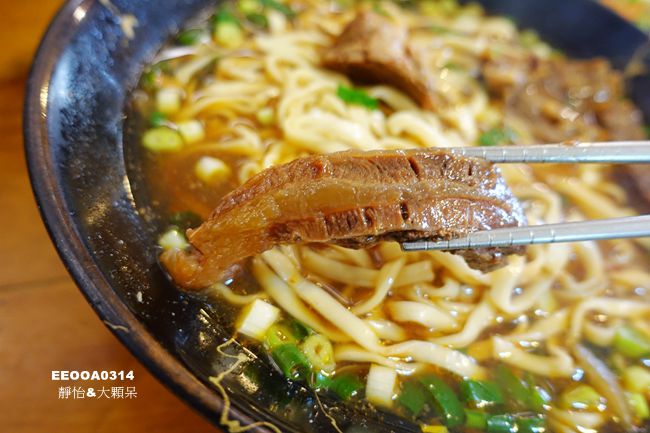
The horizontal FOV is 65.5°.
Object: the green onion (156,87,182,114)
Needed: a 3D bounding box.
[{"bbox_3d":[-0.048,-0.036,0.157,0.007,0.006,0.006,-4,55,-15],"label":"green onion"}]

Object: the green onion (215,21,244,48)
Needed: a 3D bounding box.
[{"bbox_3d":[-0.034,-0.065,0.180,0.009,0.007,0.007,-6,55,-17],"label":"green onion"}]

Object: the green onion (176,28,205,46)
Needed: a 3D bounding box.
[{"bbox_3d":[-0.047,-0.063,0.177,0.009,0.004,0.005,-32,66,-31],"label":"green onion"}]

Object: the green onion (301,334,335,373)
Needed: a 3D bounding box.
[{"bbox_3d":[-0.002,0.032,0.117,0.006,0.005,0.007,-14,58,-22],"label":"green onion"}]

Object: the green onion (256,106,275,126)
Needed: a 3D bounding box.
[{"bbox_3d":[-0.019,-0.032,0.162,0.005,0.005,0.005,-3,54,-15],"label":"green onion"}]

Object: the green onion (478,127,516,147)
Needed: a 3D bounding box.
[{"bbox_3d":[0.058,-0.027,0.170,0.012,0.005,0.006,-16,59,-23],"label":"green onion"}]

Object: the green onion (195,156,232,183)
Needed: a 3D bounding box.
[{"bbox_3d":[-0.032,-0.014,0.145,0.009,0.005,0.006,13,52,-3],"label":"green onion"}]

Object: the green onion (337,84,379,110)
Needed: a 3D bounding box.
[{"bbox_3d":[0.011,-0.039,0.165,0.013,0.004,0.005,26,52,7],"label":"green onion"}]

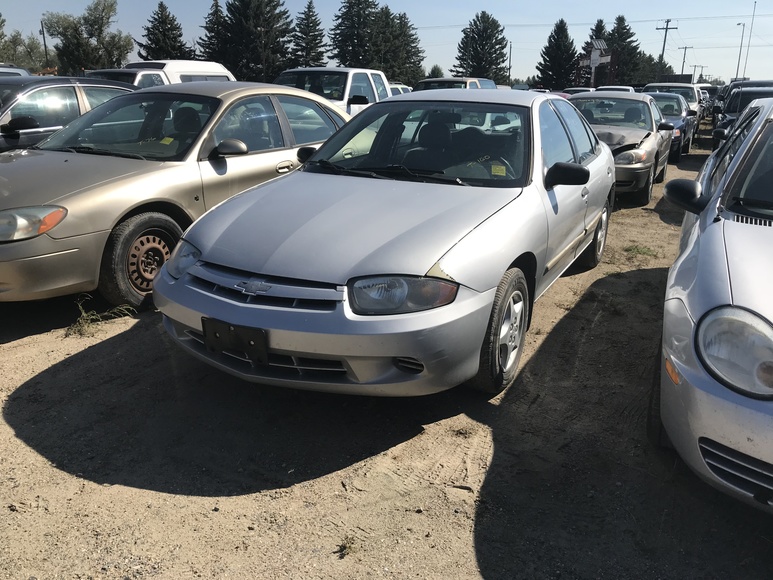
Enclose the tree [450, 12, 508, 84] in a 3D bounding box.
[{"bbox_3d":[10.380,-25.565,69.489,6.200,9.890,6.200,9,19,25],"label":"tree"}]

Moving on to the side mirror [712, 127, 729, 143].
[{"bbox_3d":[4.014,-1.858,7.506,0.210,0.150,0.130,9,19,25],"label":"side mirror"}]

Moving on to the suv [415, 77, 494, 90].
[{"bbox_3d":[1.436,-4.342,15.476,1.800,1.720,4.550,9,19,25],"label":"suv"}]

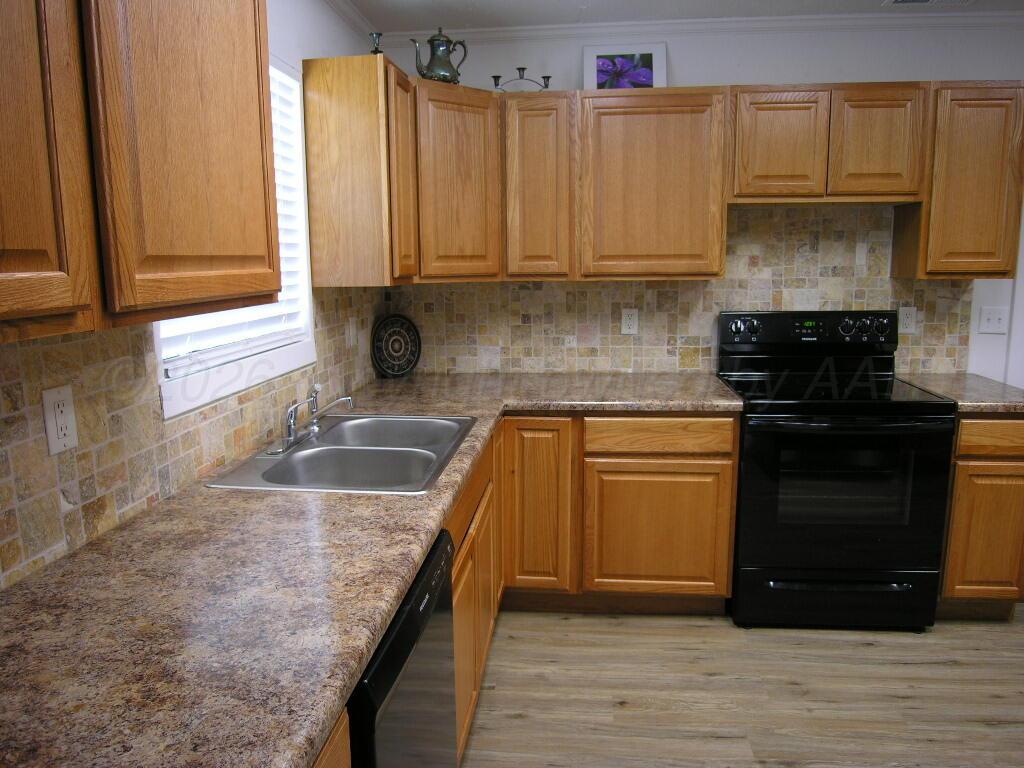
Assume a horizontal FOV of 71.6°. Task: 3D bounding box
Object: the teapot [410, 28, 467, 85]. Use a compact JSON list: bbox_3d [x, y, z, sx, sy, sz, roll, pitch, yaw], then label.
[{"bbox_3d":[-0.282,-1.279,2.767,0.222,0.224,0.135,-4,9,-18],"label":"teapot"}]

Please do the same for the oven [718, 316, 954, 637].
[{"bbox_3d":[1.273,0.325,2.932,0.756,1.203,0.675,0,9,5],"label":"oven"}]

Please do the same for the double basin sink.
[{"bbox_3d":[-0.422,0.268,2.050,0.545,0.185,0.826,0,9,5],"label":"double basin sink"}]

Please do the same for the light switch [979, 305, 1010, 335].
[{"bbox_3d":[2.140,-0.282,3.152,0.125,0.120,0.012,0,9,5],"label":"light switch"}]

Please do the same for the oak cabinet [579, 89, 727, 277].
[{"bbox_3d":[0.591,-0.834,3.058,0.618,0.766,0.310,0,9,5],"label":"oak cabinet"}]

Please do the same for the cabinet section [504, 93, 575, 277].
[{"bbox_3d":[0.123,-0.835,3.102,0.311,0.766,0.310,0,9,5],"label":"cabinet section"}]

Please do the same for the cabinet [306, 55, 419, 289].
[{"bbox_3d":[-0.544,-0.745,2.580,0.310,0.766,0.290,0,9,5],"label":"cabinet"}]

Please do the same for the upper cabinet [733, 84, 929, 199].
[{"bbox_3d":[1.277,-0.982,2.970,0.763,0.460,0.310,0,9,5],"label":"upper cabinet"}]

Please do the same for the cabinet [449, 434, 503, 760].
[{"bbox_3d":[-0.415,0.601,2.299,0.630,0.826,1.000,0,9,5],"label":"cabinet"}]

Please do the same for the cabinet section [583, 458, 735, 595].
[{"bbox_3d":[0.599,0.520,3.095,0.590,0.565,0.600,0,9,5],"label":"cabinet section"}]

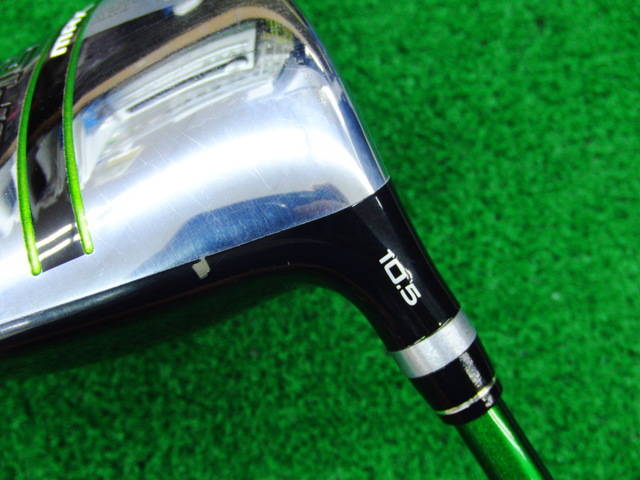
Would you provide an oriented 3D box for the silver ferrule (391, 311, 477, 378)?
[{"bbox_3d":[0.019,0.017,0.115,0.014,0.014,0.005,-33,94,0],"label":"silver ferrule"}]

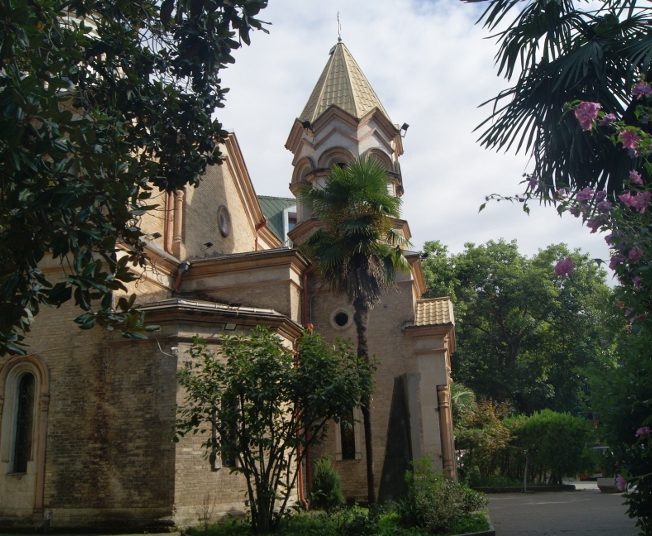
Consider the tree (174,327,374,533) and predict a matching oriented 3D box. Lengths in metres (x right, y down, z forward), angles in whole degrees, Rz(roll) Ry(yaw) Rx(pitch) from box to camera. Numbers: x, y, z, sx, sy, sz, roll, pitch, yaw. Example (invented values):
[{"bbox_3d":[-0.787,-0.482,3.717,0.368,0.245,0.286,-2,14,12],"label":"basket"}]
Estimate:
[{"bbox_3d":[-0.991,2.975,11.283,3.717,3.701,3.136,-6,-15,11],"label":"tree"}]

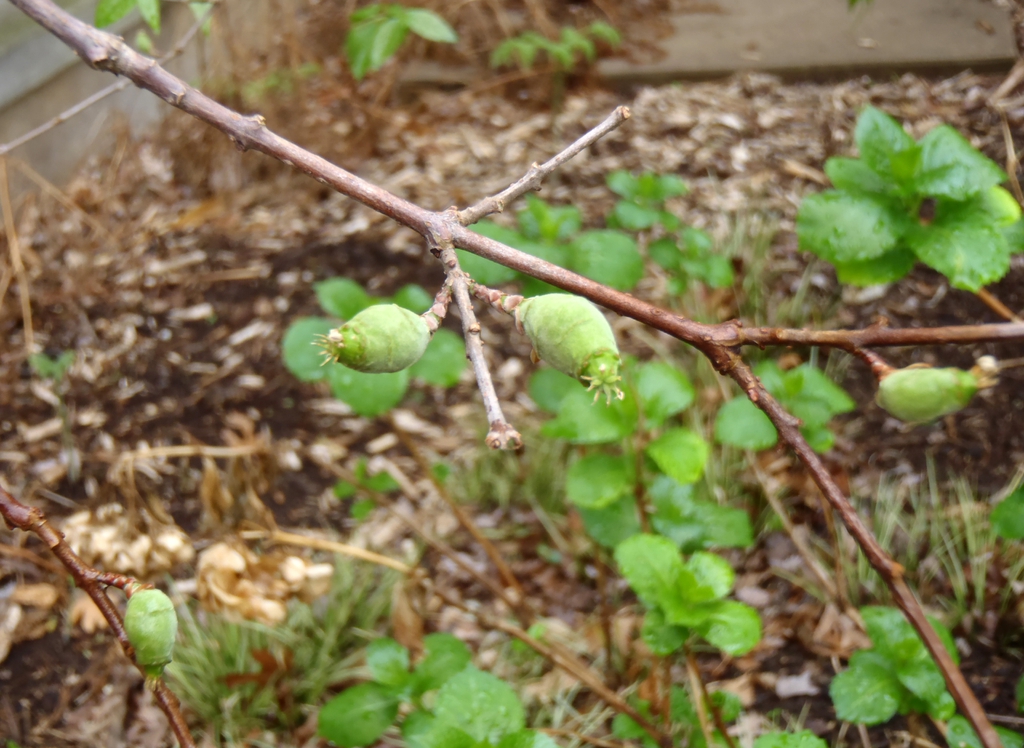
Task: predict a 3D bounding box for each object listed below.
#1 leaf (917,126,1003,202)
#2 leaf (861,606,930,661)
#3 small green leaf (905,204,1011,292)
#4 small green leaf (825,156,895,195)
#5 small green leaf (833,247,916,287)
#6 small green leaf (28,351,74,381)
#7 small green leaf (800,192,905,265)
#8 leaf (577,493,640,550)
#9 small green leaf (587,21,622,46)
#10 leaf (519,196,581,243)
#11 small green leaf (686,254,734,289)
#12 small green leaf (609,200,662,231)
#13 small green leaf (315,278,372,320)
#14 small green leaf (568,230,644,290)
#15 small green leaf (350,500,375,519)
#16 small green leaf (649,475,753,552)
[{"bbox_3d":[0.395,-0.186,1.460,0.081,0.018,0.065,-6,64,-6],"label":"leaf"},{"bbox_3d":[0.250,0.169,1.080,0.046,0.017,0.033,0,38,0],"label":"leaf"},{"bbox_3d":[0.385,-0.109,1.430,0.093,0.017,0.074,36,58,14],"label":"small green leaf"},{"bbox_3d":[0.313,-0.176,1.480,0.066,0.013,0.043,18,54,21],"label":"small green leaf"},{"bbox_3d":[0.320,-0.100,1.460,0.074,0.014,0.051,-14,53,-4],"label":"small green leaf"},{"bbox_3d":[-0.345,-0.006,1.240,0.034,0.016,0.016,0,38,0],"label":"small green leaf"},{"bbox_3d":[0.257,-0.111,1.250,0.085,0.029,0.057,0,38,0],"label":"small green leaf"},{"bbox_3d":[0.069,0.104,1.170,0.044,0.017,0.039,0,38,0],"label":"leaf"},{"bbox_3d":[0.091,-0.335,1.630,0.041,0.009,0.029,35,62,22],"label":"small green leaf"},{"bbox_3d":[0.030,-0.124,1.330,0.050,0.021,0.036,0,38,0],"label":"leaf"},{"bbox_3d":[0.159,-0.083,1.330,0.042,0.009,0.035,27,59,18],"label":"small green leaf"},{"bbox_3d":[0.123,-0.158,1.650,0.054,0.012,0.040,-18,44,-19],"label":"small green leaf"},{"bbox_3d":[-0.127,-0.056,1.250,0.044,0.014,0.035,0,38,0],"label":"small green leaf"},{"bbox_3d":[0.076,-0.091,1.330,0.061,0.024,0.050,0,38,0],"label":"small green leaf"},{"bbox_3d":[-0.112,0.101,1.240,0.018,0.007,0.013,0,38,0],"label":"small green leaf"},{"bbox_3d":[0.133,0.099,1.170,0.073,0.014,0.051,19,54,10],"label":"small green leaf"}]

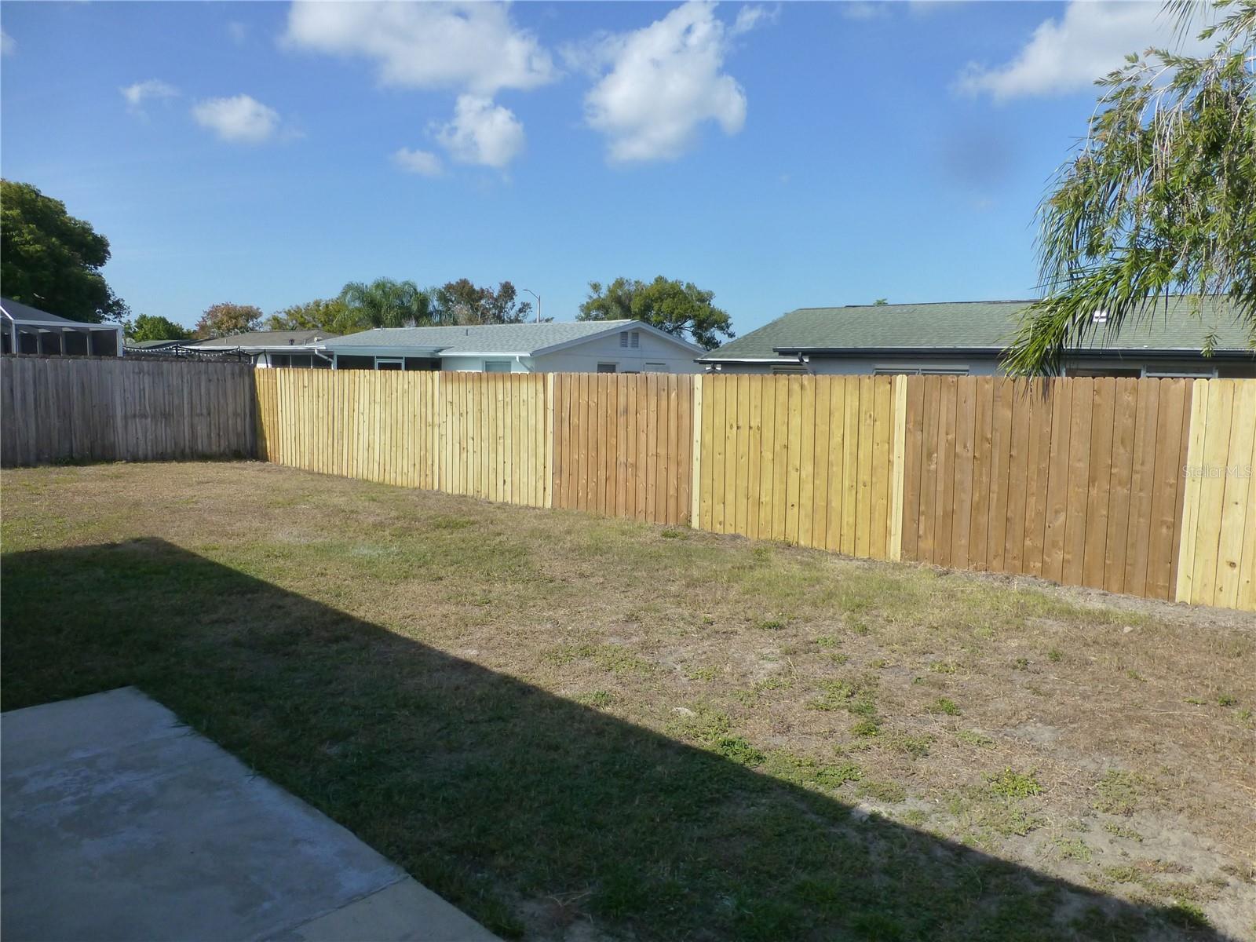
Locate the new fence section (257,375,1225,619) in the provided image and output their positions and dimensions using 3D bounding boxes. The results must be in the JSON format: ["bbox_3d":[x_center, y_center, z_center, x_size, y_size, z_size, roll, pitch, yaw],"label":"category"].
[{"bbox_3d":[-1.050,-0.416,11.791,16.300,1.840,0.150,6,9,40],"label":"new fence section"}]

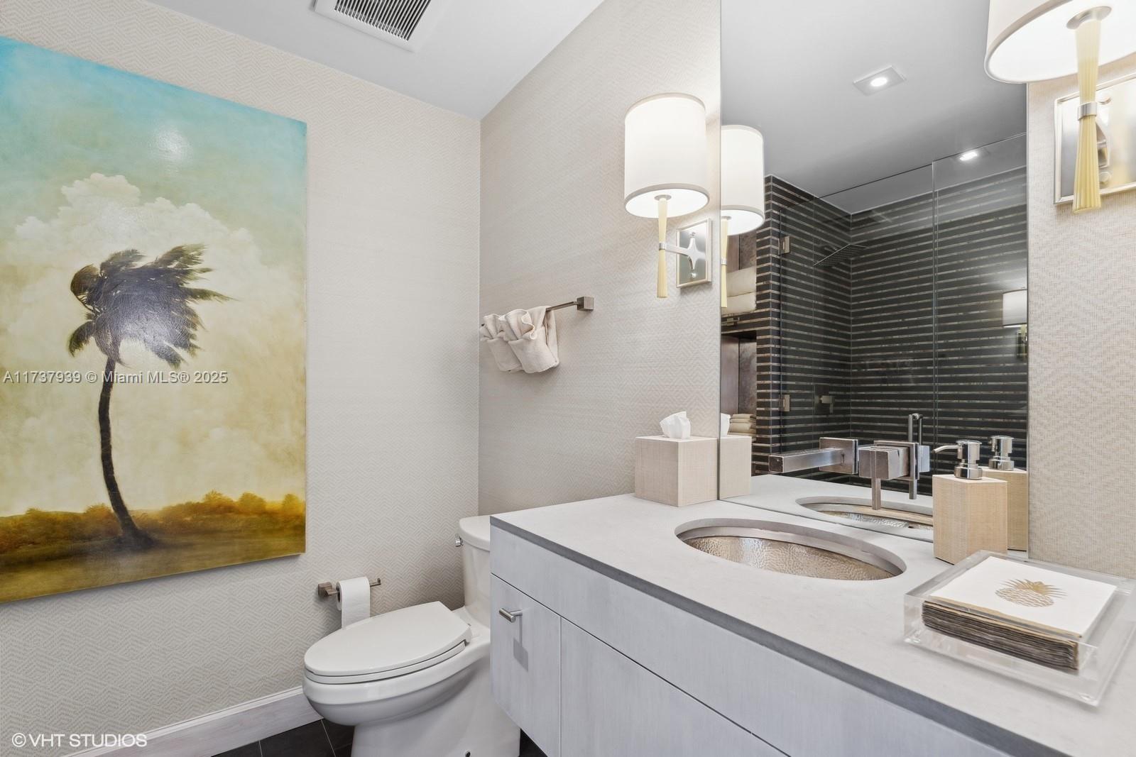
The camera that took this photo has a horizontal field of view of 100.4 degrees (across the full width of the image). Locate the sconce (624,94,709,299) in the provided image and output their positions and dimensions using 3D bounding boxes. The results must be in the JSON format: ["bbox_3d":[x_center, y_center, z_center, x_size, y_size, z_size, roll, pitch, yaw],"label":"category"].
[{"bbox_3d":[0.249,-0.427,1.193,0.220,0.451,0.204,1,-2,-38],"label":"sconce"}]

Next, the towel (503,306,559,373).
[{"bbox_3d":[-0.137,-0.143,1.761,0.115,0.236,0.236,1,-2,-38],"label":"towel"}]

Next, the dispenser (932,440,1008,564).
[{"bbox_3d":[0.590,0.188,0.716,0.100,0.189,0.066,0,-2,-8],"label":"dispenser"}]

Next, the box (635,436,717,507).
[{"bbox_3d":[0.264,0.222,1.173,0.133,0.147,0.134,1,-2,-38],"label":"box"}]

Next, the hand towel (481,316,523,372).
[{"bbox_3d":[-0.266,-0.141,1.933,0.110,0.236,0.241,1,-2,-38],"label":"hand towel"}]

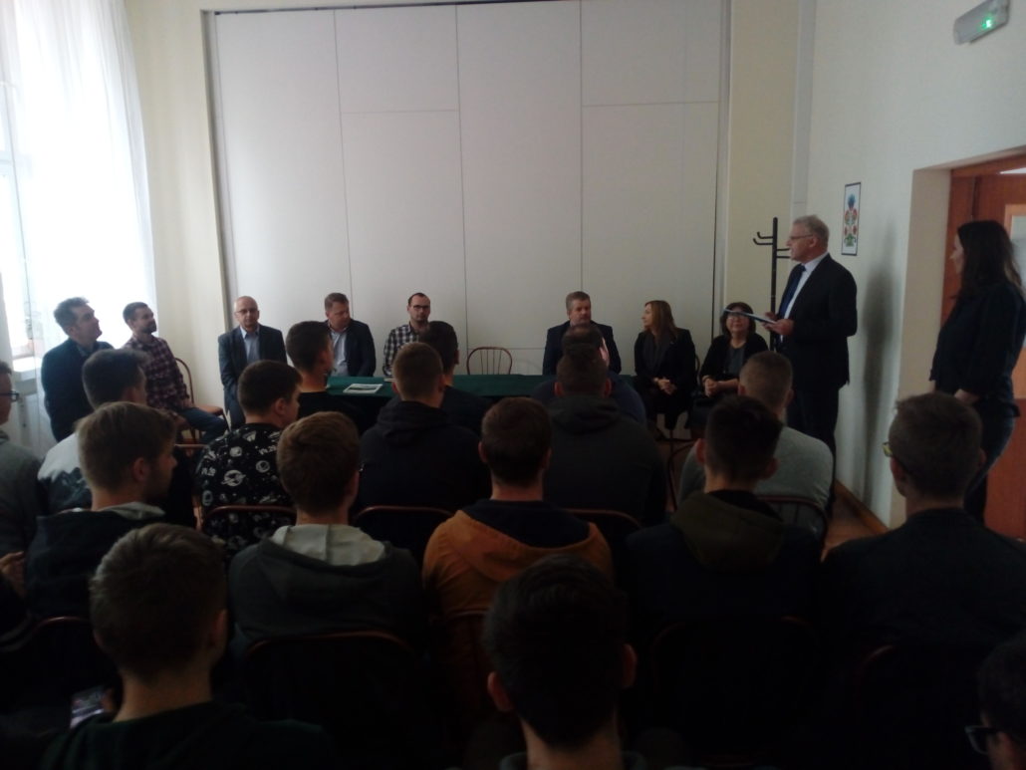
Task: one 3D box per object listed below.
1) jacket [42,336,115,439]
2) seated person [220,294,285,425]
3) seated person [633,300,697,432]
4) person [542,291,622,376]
[{"bbox_3d":[-2.586,0.026,4.811,0.380,0.660,0.470,6,13,36],"label":"jacket"},{"bbox_3d":[-1.849,0.020,5.835,0.530,1.320,0.780,-2,10,-8],"label":"seated person"},{"bbox_3d":[1.066,0.041,5.659,0.480,1.240,0.720,3,11,21],"label":"seated person"},{"bbox_3d":[0.437,0.052,5.125,0.520,1.280,0.780,0,10,4],"label":"person"}]

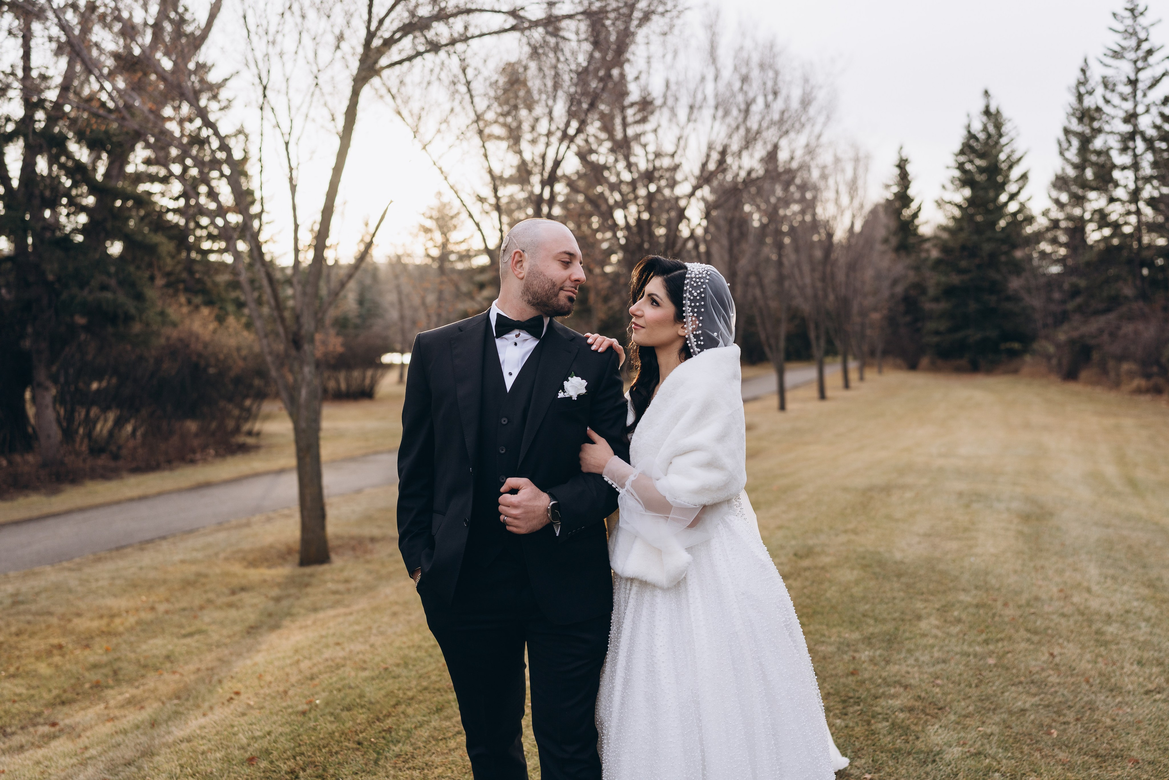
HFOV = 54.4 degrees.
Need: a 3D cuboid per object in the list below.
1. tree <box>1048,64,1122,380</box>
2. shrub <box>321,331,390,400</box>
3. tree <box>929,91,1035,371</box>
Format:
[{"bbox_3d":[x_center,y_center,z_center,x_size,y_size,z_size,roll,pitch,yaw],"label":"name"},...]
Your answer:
[{"bbox_3d":[18.514,-6.324,42.000,2.900,11.800,2.900,0,2,0],"label":"tree"},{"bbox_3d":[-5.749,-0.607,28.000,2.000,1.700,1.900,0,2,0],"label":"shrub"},{"bbox_3d":[16.936,-6.796,48.500,4.600,12.100,4.600,0,2,0],"label":"tree"}]

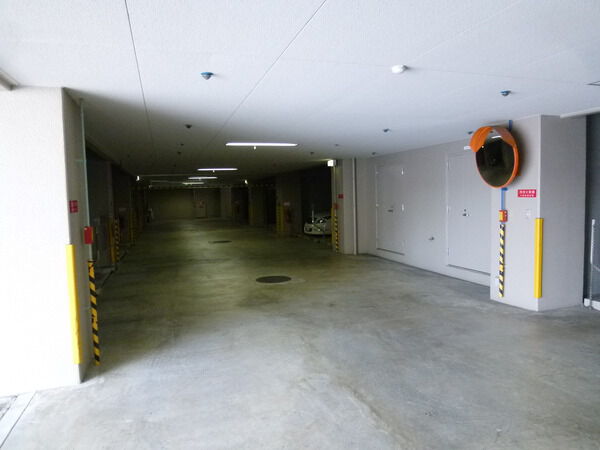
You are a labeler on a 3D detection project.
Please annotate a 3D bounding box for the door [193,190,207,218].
[{"bbox_3d":[-7.595,-1.567,31.500,1.000,2.080,0.080,-3,4,-18],"label":"door"}]

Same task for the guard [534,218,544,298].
[{"bbox_3d":[3.025,0.425,5.272,0.070,1.010,0.070,-3,4,-18],"label":"guard"}]

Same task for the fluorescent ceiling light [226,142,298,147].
[{"bbox_3d":[-0.605,-1.335,6.902,1.220,0.070,0.100,-3,4,-18],"label":"fluorescent ceiling light"}]

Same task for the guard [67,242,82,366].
[{"bbox_3d":[-1.909,0.675,3.509,0.060,1.010,0.060,-3,4,-18],"label":"guard"}]

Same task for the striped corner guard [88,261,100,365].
[{"bbox_3d":[-1.877,0.814,3.801,0.060,0.970,0.060,-3,4,-18],"label":"striped corner guard"}]

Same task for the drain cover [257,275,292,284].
[{"bbox_3d":[-0.479,1.027,7.771,0.660,0.025,0.660,-2,4,0],"label":"drain cover"}]

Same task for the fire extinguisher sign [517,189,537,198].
[{"bbox_3d":[2.909,-0.401,5.350,0.010,0.098,0.276,-3,4,-18],"label":"fire extinguisher sign"}]

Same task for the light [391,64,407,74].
[{"bbox_3d":[0.713,-1.124,3.013,0.095,0.045,0.095,-3,4,-18],"label":"light"}]

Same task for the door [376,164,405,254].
[{"bbox_3d":[2.040,-0.390,9.451,0.070,2.020,1.210,-3,4,-18],"label":"door"}]

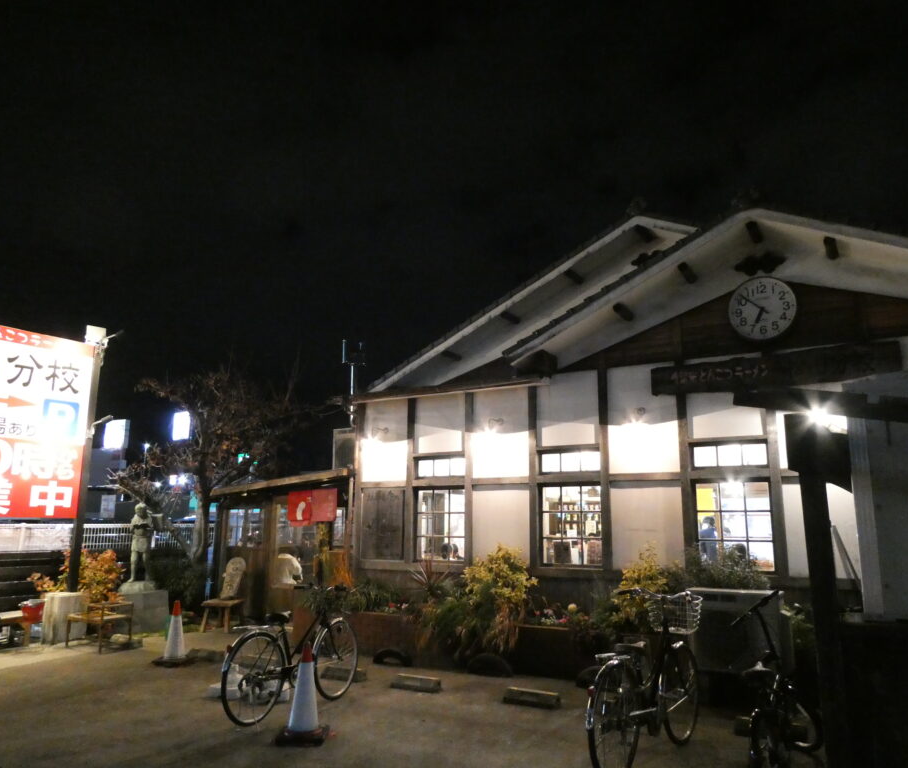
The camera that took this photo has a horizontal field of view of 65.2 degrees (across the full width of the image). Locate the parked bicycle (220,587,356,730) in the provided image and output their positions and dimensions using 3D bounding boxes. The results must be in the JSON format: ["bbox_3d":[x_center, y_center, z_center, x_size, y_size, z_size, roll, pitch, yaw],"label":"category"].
[{"bbox_3d":[-1.408,2.376,6.369,0.580,1.050,1.830,-6,-14,29],"label":"parked bicycle"}]

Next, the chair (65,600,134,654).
[{"bbox_3d":[-4.799,3.268,9.573,0.720,0.600,0.500,-6,-13,26],"label":"chair"}]

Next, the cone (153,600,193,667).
[{"bbox_3d":[-3.418,3.050,8.752,0.370,0.700,0.370,-6,-14,29],"label":"cone"}]

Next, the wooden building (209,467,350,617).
[{"bbox_3d":[-2.492,3.019,13.092,3.400,2.580,2.300,-6,-14,29],"label":"wooden building"}]

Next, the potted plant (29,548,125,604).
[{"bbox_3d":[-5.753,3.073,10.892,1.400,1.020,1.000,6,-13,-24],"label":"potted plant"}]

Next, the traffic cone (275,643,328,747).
[{"bbox_3d":[-1.169,2.376,5.525,0.370,0.700,0.370,0,-12,0],"label":"traffic cone"}]

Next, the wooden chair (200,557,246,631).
[{"bbox_3d":[-3.740,3.458,11.681,0.560,1.120,0.520,-5,-13,23],"label":"wooden chair"}]

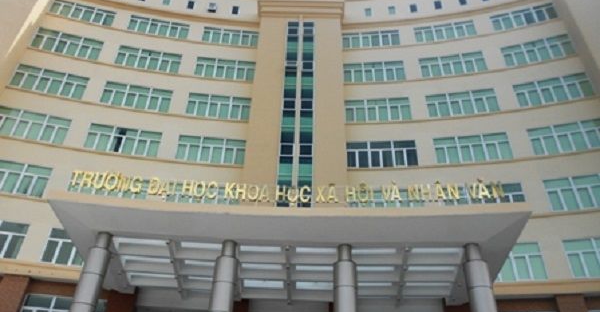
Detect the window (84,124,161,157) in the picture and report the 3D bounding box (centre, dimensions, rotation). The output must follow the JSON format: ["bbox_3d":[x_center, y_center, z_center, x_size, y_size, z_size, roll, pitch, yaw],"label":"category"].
[{"bbox_3d":[-11.082,-0.963,28.426,4.380,1.870,0.150,8,-35,-8],"label":"window"}]

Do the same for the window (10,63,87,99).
[{"bbox_3d":[-16.296,-4.859,29.514,4.347,1.870,0.150,11,-36,-13],"label":"window"}]

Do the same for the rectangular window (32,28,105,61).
[{"bbox_3d":[-16.175,-7.862,31.585,4.347,1.870,0.150,11,-36,-13],"label":"rectangular window"}]

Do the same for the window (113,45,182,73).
[{"bbox_3d":[-10.840,-6.970,32.567,4.380,1.870,0.150,8,-35,-8],"label":"window"}]

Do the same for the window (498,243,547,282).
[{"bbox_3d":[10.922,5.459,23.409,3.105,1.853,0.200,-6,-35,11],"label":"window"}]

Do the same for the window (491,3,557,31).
[{"bbox_3d":[16.140,-9.897,32.456,4.187,1.545,0.200,-9,-36,15],"label":"window"}]

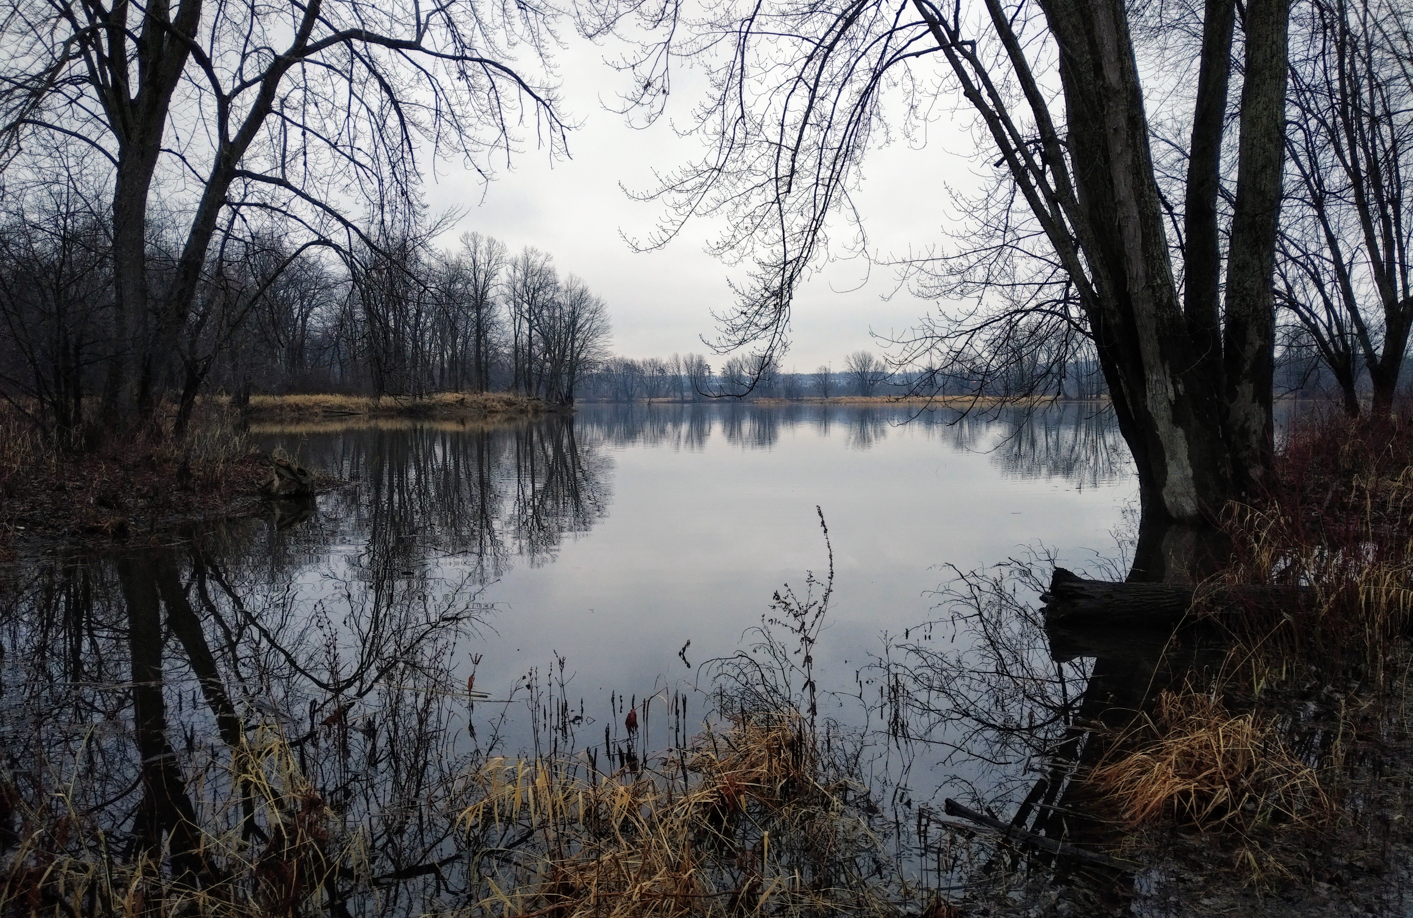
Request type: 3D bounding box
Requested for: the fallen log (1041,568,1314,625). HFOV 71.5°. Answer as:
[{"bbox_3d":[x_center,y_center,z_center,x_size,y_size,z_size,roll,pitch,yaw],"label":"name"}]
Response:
[{"bbox_3d":[3.450,0.980,7.100,2.150,0.410,0.400,0,3,0],"label":"fallen log"}]

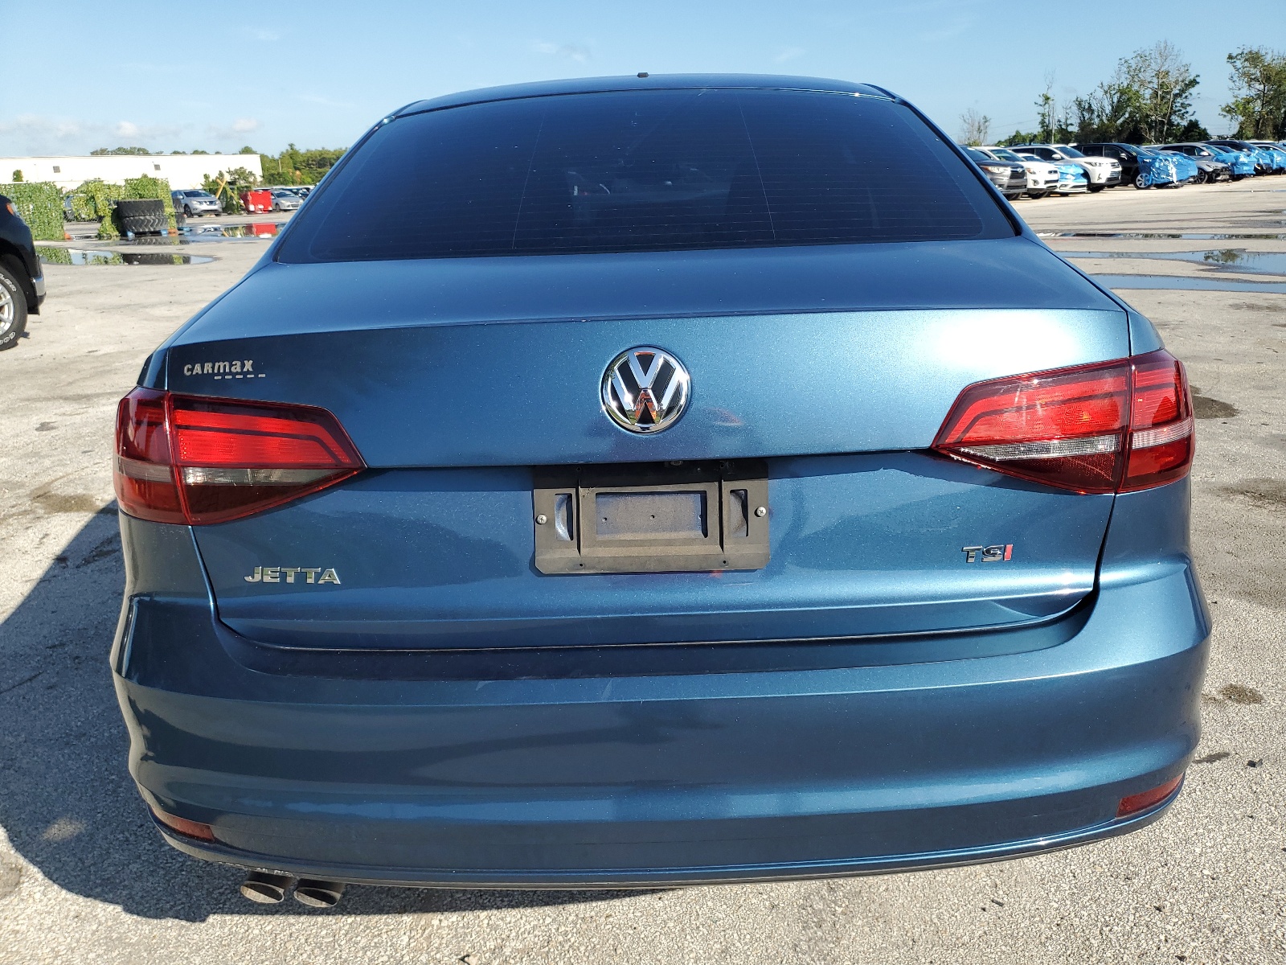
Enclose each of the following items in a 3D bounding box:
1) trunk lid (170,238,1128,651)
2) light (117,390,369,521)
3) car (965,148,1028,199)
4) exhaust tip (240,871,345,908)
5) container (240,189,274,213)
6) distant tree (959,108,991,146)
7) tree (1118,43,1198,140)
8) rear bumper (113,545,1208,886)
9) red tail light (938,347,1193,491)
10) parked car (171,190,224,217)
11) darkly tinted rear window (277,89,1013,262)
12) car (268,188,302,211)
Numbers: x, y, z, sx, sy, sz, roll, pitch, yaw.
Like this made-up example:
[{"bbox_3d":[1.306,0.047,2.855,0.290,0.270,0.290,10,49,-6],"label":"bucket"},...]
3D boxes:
[{"bbox_3d":[0.009,-0.095,1.441,1.270,0.470,0.600,-2,18,1],"label":"trunk lid"},{"bbox_3d":[-0.562,-0.052,1.344,0.440,0.200,0.280,-2,18,1],"label":"light"},{"bbox_3d":[9.850,-9.850,30.950,1.920,1.750,4.850,-16,22,-37],"label":"car"},{"bbox_3d":[-0.521,0.597,1.471,0.160,0.080,0.140,-2,18,1],"label":"exhaust tip"},{"bbox_3d":[-24.196,-17.570,60.500,1.250,1.420,1.650,14,24,41],"label":"container"},{"bbox_3d":[31.502,-32.032,91.043,3.062,6.379,3.000,-2,17,0],"label":"distant tree"},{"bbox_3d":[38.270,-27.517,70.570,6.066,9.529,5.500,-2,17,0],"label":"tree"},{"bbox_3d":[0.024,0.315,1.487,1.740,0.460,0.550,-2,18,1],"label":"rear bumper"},{"bbox_3d":[0.588,-0.079,1.300,0.470,0.195,0.280,-2,17,1],"label":"red tail light"},{"bbox_3d":[-29.000,-18.050,62.500,1.870,1.710,4.800,-17,23,-40],"label":"parked car"},{"bbox_3d":[0.000,-0.597,1.833,1.260,0.120,0.700,-2,44,1],"label":"darkly tinted rear window"},{"bbox_3d":[-26.800,-20.850,71.600,1.820,1.480,4.500,-17,23,-39],"label":"car"}]

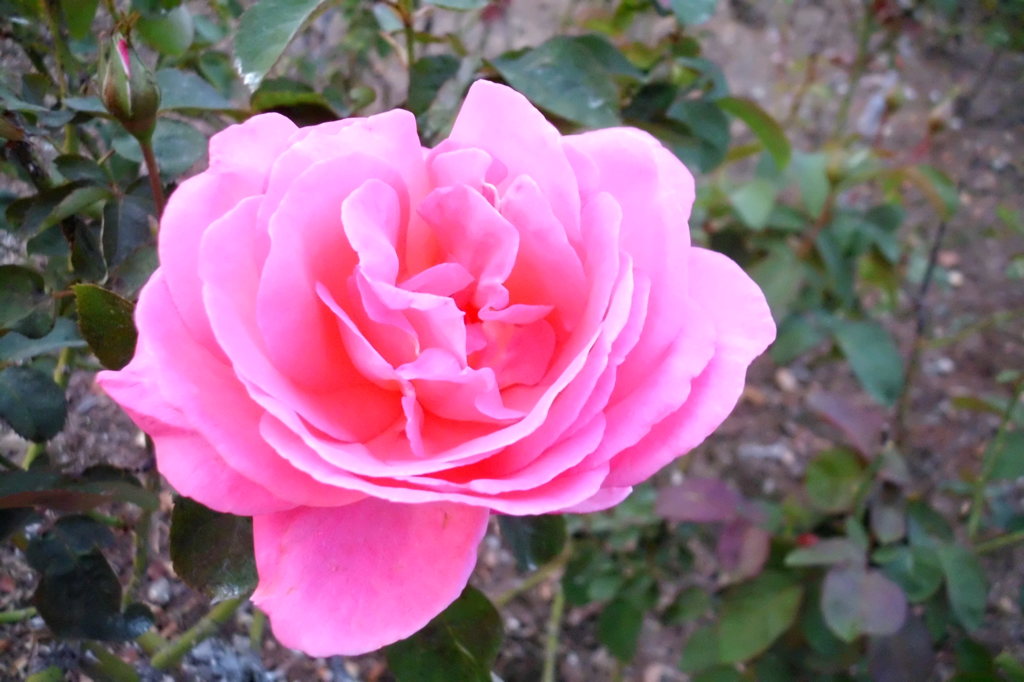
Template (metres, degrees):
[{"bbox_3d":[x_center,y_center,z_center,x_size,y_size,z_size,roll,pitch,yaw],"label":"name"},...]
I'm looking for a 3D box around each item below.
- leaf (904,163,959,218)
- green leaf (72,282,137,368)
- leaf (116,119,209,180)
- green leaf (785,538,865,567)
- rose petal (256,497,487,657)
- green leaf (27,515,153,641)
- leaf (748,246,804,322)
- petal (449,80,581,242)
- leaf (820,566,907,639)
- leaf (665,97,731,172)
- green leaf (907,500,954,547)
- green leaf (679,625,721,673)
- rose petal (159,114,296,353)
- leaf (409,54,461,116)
[{"bbox_3d":[0.253,-0.090,0.480,0.019,0.012,0.045,-3,53,-26],"label":"leaf"},{"bbox_3d":[-0.127,-0.004,0.250,0.023,0.007,0.033,-31,76,-16],"label":"green leaf"},{"bbox_3d":[-0.142,-0.077,0.320,0.038,0.008,0.028,2,56,1],"label":"leaf"},{"bbox_3d":[0.157,0.106,0.400,0.039,0.008,0.021,-8,32,-8],"label":"green leaf"},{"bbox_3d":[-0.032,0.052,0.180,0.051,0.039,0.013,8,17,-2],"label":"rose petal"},{"bbox_3d":[-0.175,0.098,0.330,0.046,0.014,0.055,-27,68,-15],"label":"green leaf"},{"bbox_3d":[0.142,-0.029,0.430,0.030,0.009,0.045,16,63,15],"label":"leaf"},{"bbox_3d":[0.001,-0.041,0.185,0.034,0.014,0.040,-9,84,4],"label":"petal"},{"bbox_3d":[0.177,0.131,0.400,0.040,0.009,0.044,0,53,0],"label":"leaf"},{"bbox_3d":[0.075,-0.083,0.320,0.028,0.010,0.034,-11,69,-17],"label":"leaf"},{"bbox_3d":[0.273,0.119,0.520,0.040,0.008,0.026,41,57,15],"label":"green leaf"},{"bbox_3d":[0.111,0.180,0.470,0.028,0.008,0.037,31,64,17],"label":"green leaf"},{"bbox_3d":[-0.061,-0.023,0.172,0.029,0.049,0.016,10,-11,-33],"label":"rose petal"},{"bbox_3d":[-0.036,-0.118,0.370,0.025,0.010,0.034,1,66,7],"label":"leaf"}]

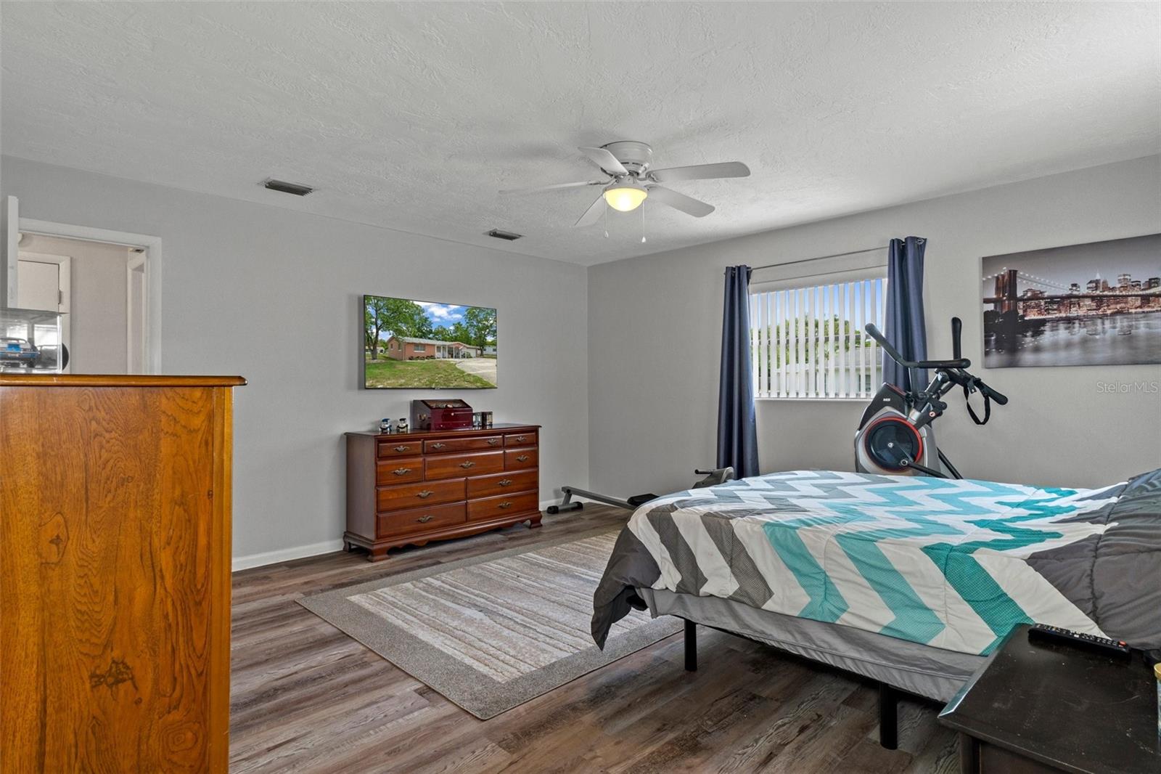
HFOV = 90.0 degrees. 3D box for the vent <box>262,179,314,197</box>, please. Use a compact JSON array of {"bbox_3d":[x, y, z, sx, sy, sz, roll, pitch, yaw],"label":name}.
[{"bbox_3d":[-1.810,-1.220,3.591,0.283,0.018,0.217,0,1,-43],"label":"vent"}]

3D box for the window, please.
[{"bbox_3d":[1.778,-0.328,4.327,0.081,0.838,1.121,0,1,-43],"label":"window"}]

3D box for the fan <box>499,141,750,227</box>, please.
[{"bbox_3d":[0.226,-1.052,3.007,1.313,0.328,1.313,0,1,-43],"label":"fan"}]

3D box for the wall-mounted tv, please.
[{"bbox_3d":[-1.197,-0.339,4.769,1.197,0.709,0.066,0,1,-43],"label":"wall-mounted tv"}]

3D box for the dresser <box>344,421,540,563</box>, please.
[{"bbox_3d":[-1.048,0.785,4.728,1.525,0.879,0.475,0,1,-43],"label":"dresser"}]

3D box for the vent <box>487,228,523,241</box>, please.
[{"bbox_3d":[-0.626,-1.230,4.746,0.298,0.018,0.207,0,1,-43],"label":"vent"}]

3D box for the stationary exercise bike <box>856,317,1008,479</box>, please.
[{"bbox_3d":[2.141,0.422,3.333,0.646,1.656,1.121,0,1,-43],"label":"stationary exercise bike"}]

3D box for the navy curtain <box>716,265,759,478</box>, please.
[{"bbox_3d":[1.264,0.101,4.682,0.121,2.161,0.394,0,1,-43],"label":"navy curtain"}]

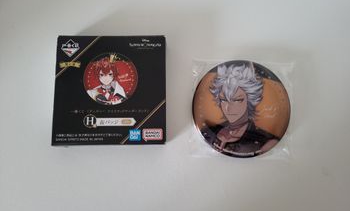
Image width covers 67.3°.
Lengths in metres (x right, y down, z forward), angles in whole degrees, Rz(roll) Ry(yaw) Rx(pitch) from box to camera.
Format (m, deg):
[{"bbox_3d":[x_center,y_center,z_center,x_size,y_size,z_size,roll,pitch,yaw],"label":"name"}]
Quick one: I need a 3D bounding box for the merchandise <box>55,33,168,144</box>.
[{"bbox_3d":[-0.047,-0.011,0.202,0.081,0.017,0.081,0,83,0],"label":"merchandise"}]

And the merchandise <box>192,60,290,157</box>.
[{"bbox_3d":[0.051,0.002,0.202,0.075,0.009,0.075,0,83,0],"label":"merchandise"}]

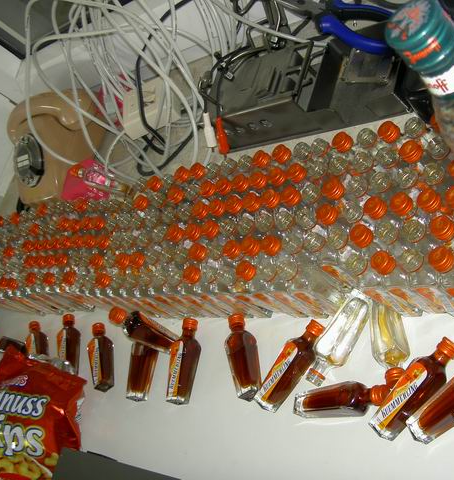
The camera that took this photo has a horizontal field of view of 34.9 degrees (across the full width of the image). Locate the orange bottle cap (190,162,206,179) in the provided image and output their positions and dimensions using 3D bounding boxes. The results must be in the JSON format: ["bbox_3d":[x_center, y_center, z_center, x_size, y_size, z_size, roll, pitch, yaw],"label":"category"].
[{"bbox_3d":[-0.033,-0.077,0.807,0.018,0.010,0.018,-26,46,31],"label":"orange bottle cap"}]

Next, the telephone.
[{"bbox_3d":[-0.310,-0.166,1.243,0.213,0.122,0.190,-6,61,45],"label":"telephone"}]

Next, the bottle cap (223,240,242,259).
[{"bbox_3d":[0.006,0.010,0.736,0.018,0.012,0.018,-6,61,45],"label":"bottle cap"}]

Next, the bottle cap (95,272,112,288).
[{"bbox_3d":[-0.150,0.049,0.875,0.018,0.012,0.018,-6,61,45],"label":"bottle cap"}]

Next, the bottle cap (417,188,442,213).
[{"bbox_3d":[0.161,-0.031,0.573,0.018,0.010,0.018,-6,58,43],"label":"bottle cap"}]

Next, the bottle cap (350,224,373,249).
[{"bbox_3d":[0.107,-0.003,0.573,0.016,0.010,0.016,-5,64,46],"label":"bottle cap"}]

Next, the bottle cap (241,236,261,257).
[{"bbox_3d":[0.022,0.006,0.660,0.016,0.010,0.016,-5,64,46],"label":"bottle cap"}]

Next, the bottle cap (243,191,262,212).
[{"bbox_3d":[0.027,-0.040,0.769,0.018,0.012,0.018,-6,59,44],"label":"bottle cap"}]

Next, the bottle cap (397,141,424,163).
[{"bbox_3d":[0.156,-0.075,0.610,0.018,0.010,0.018,-6,58,43],"label":"bottle cap"}]

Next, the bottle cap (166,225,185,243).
[{"bbox_3d":[-0.056,-0.007,0.787,0.018,0.011,0.018,-6,59,44],"label":"bottle cap"}]

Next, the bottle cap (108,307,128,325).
[{"bbox_3d":[-0.119,0.083,0.788,0.018,0.011,0.018,-6,59,44],"label":"bottle cap"}]

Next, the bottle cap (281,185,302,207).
[{"bbox_3d":[0.062,-0.042,0.690,0.018,0.011,0.018,-6,59,44],"label":"bottle cap"}]

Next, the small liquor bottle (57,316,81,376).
[{"bbox_3d":[-0.223,0.148,1.016,0.026,0.026,0.096,-33,45,25],"label":"small liquor bottle"}]

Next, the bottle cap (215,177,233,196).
[{"bbox_3d":[-0.003,-0.059,0.791,0.018,0.012,0.018,-26,48,33],"label":"bottle cap"}]

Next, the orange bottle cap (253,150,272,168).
[{"bbox_3d":[0.039,-0.088,0.792,0.018,0.012,0.018,-26,46,31],"label":"orange bottle cap"}]

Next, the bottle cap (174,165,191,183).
[{"bbox_3d":[-0.049,-0.071,0.784,0.016,0.010,0.016,-26,50,36],"label":"bottle cap"}]

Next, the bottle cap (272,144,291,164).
[{"bbox_3d":[0.059,-0.092,0.774,0.018,0.012,0.018,-6,59,44],"label":"bottle cap"}]

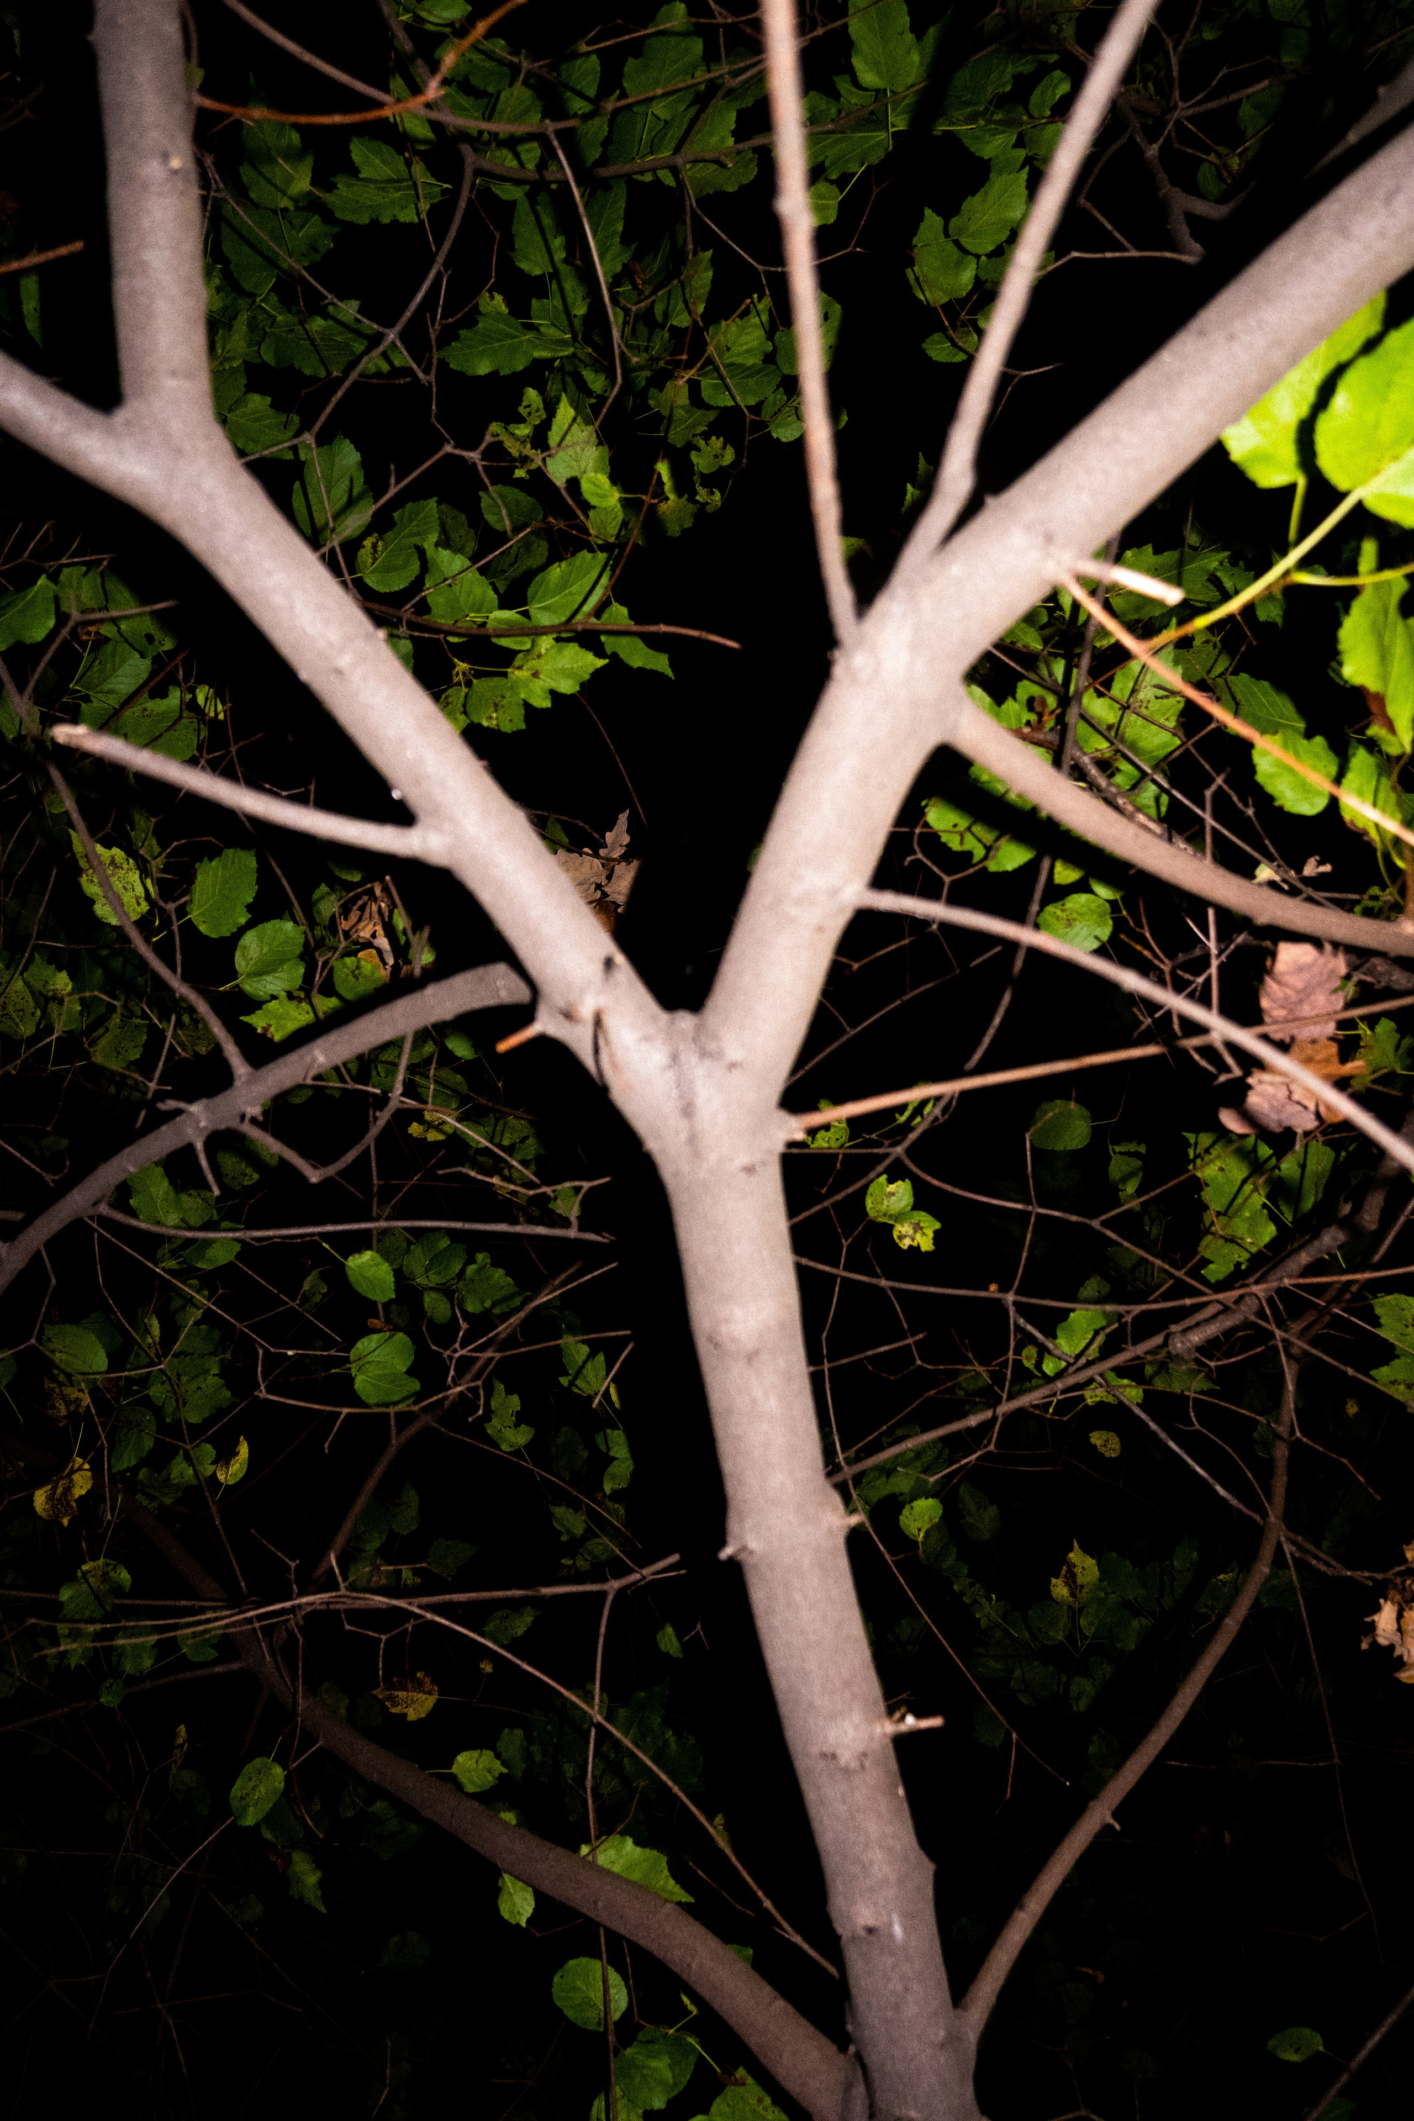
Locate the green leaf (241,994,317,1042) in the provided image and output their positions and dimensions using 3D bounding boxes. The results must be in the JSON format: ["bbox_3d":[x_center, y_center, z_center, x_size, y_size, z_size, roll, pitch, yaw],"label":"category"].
[{"bbox_3d":[-0.379,-0.037,1.200,0.068,0.054,0.025,-5,-30,-3],"label":"green leaf"}]

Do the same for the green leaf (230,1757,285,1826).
[{"bbox_3d":[-0.432,0.702,1.300,0.049,0.071,0.018,30,-15,9],"label":"green leaf"}]

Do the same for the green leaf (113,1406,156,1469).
[{"bbox_3d":[-0.803,0.529,1.900,0.063,0.092,0.019,12,-30,-16],"label":"green leaf"}]

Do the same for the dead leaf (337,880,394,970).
[{"bbox_3d":[-0.302,-0.120,1.200,0.050,0.081,0.035,10,-11,2],"label":"dead leaf"}]

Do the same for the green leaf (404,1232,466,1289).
[{"bbox_3d":[-0.351,0.258,1.750,0.071,0.089,0.021,37,-23,4],"label":"green leaf"}]

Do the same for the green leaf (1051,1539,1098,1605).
[{"bbox_3d":[0.379,0.530,1.400,0.050,0.077,0.022,5,-21,2],"label":"green leaf"}]

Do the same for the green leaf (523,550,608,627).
[{"bbox_3d":[-0.139,-0.469,1.350,0.103,0.069,0.020,-37,7,-2],"label":"green leaf"}]

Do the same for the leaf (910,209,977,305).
[{"bbox_3d":[0.227,-0.770,1.300,0.064,0.095,0.022,-8,-14,-2],"label":"leaf"}]

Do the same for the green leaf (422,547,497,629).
[{"bbox_3d":[-0.219,-0.421,1.200,0.062,0.081,0.022,-25,-13,-13],"label":"green leaf"}]

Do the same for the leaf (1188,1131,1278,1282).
[{"bbox_3d":[0.524,0.145,1.350,0.093,0.158,0.026,-6,-20,18],"label":"leaf"}]

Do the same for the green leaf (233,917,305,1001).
[{"bbox_3d":[-0.447,-0.103,1.380,0.077,0.088,0.022,34,-17,-9],"label":"green leaf"}]

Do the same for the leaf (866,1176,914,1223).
[{"bbox_3d":[0.142,0.108,1.050,0.037,0.039,0.015,0,-18,0],"label":"leaf"}]

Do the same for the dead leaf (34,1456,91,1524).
[{"bbox_3d":[-0.784,0.524,1.650,0.071,0.088,0.021,12,-32,-18],"label":"dead leaf"}]

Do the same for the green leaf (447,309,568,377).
[{"bbox_3d":[-0.192,-0.689,1.300,0.118,0.071,0.030,-3,-21,-1],"label":"green leaf"}]

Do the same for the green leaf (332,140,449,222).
[{"bbox_3d":[-0.306,-0.844,1.300,0.113,0.087,0.030,5,-17,2],"label":"green leaf"}]

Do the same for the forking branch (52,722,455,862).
[{"bbox_3d":[-0.267,-0.160,0.800,0.227,0.026,0.022,14,-3,-10],"label":"forking branch"}]

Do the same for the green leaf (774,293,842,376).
[{"bbox_3d":[0.118,-0.858,1.600,0.079,0.102,0.023,24,14,-2],"label":"green leaf"}]

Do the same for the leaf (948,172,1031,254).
[{"bbox_3d":[0.313,-0.939,1.500,0.076,0.111,0.022,41,20,-3],"label":"leaf"}]

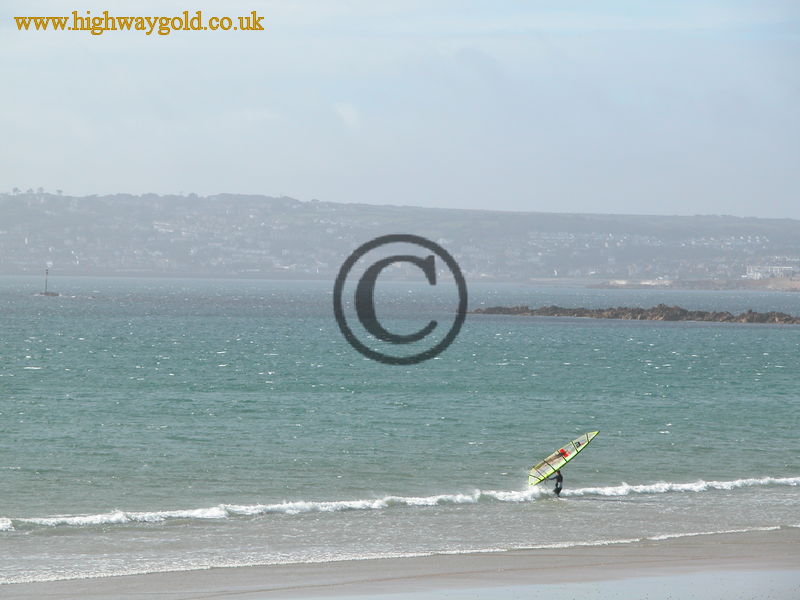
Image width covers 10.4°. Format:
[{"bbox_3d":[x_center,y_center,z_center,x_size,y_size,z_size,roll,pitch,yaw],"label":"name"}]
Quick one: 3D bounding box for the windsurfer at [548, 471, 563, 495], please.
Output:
[{"bbox_3d":[8.455,10.086,240.000,0.720,1.680,0.570,0,0,-8],"label":"windsurfer"}]

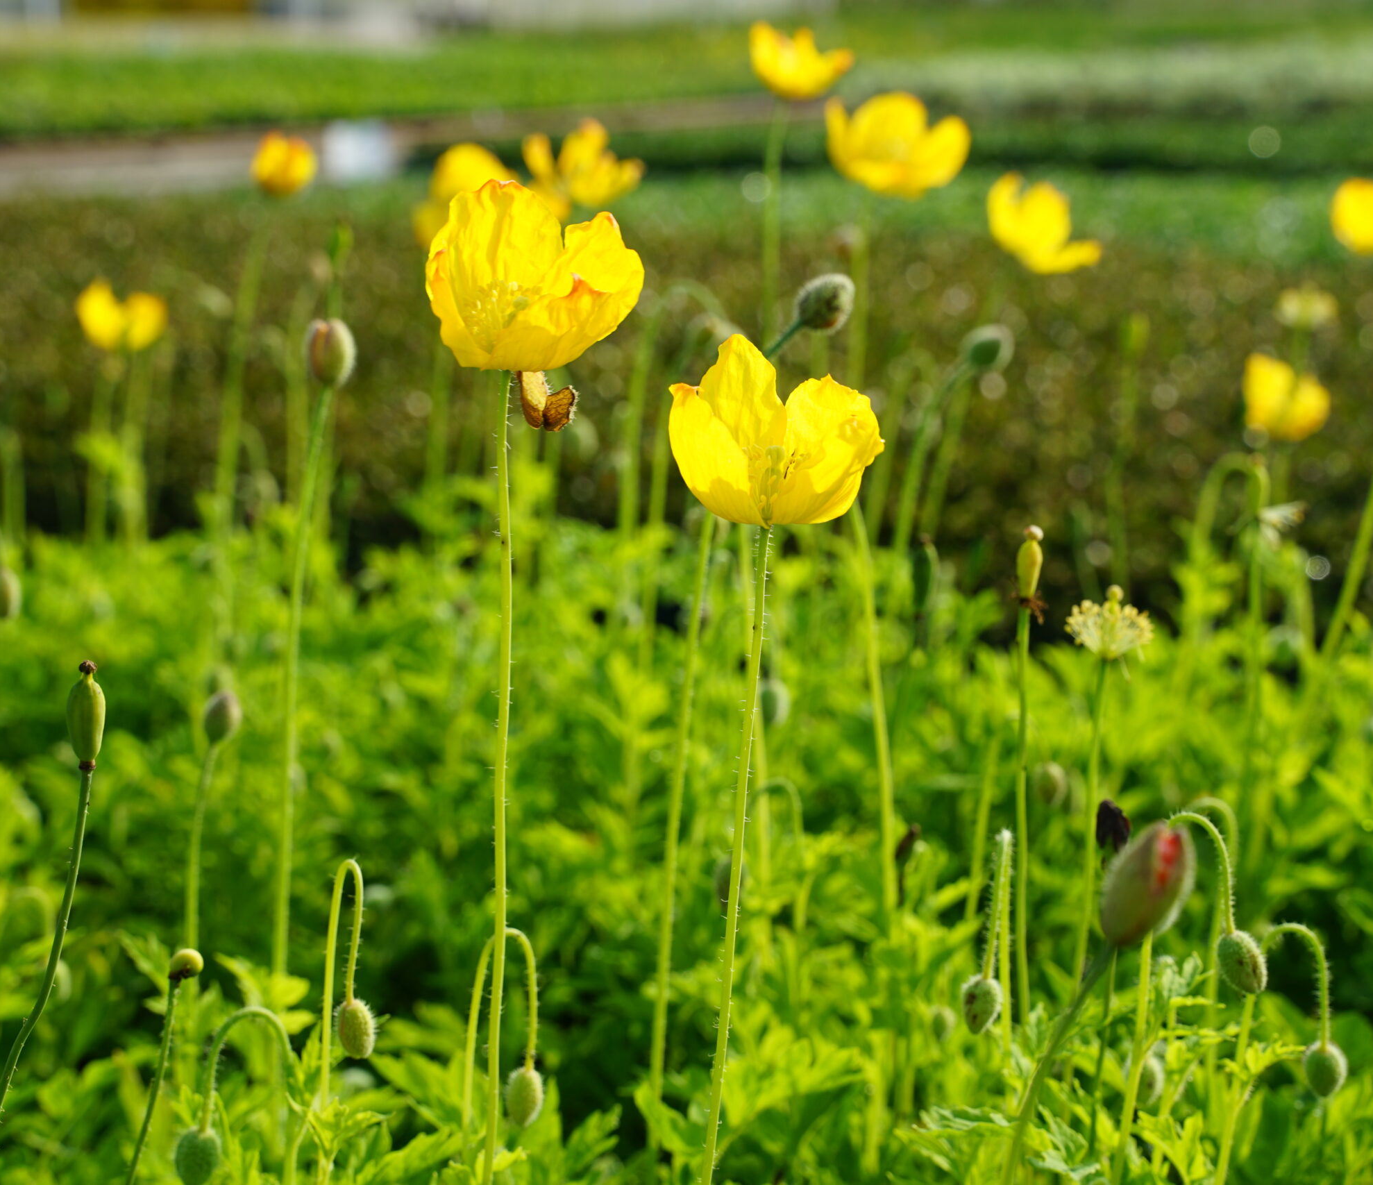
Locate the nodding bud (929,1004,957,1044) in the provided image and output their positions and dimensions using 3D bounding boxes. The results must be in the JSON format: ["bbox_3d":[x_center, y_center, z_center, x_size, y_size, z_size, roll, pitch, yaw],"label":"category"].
[{"bbox_3d":[0.086,0.144,1.020,0.009,0.013,0.009,0,10,0],"label":"nodding bud"}]

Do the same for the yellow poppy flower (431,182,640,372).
[{"bbox_3d":[-0.042,-0.088,0.850,0.061,0.049,0.058,7,14,0],"label":"yellow poppy flower"}]

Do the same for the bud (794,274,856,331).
[{"bbox_3d":[0.043,-0.089,0.940,0.015,0.019,0.015,42,6,0],"label":"bud"}]

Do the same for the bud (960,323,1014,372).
[{"bbox_3d":[0.111,-0.090,1.130,0.015,0.018,0.015,45,6,0],"label":"bud"}]

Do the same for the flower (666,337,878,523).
[{"bbox_3d":[0.025,-0.045,0.850,0.060,0.050,0.058,3,10,0],"label":"flower"}]

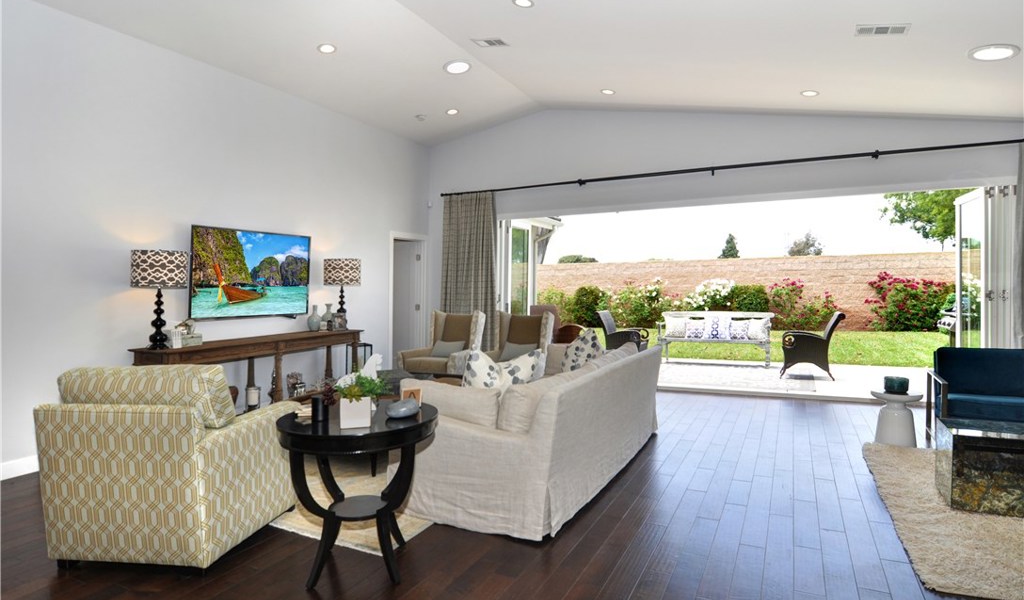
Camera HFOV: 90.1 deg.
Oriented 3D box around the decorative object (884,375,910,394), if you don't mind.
[{"bbox_3d":[3.173,0.708,4.220,0.165,0.130,0.165,1,2,37],"label":"decorative object"}]

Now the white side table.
[{"bbox_3d":[3.316,1.014,4.398,0.370,0.475,0.370,1,2,29],"label":"white side table"}]

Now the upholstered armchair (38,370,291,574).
[{"bbox_3d":[-1.814,0.819,2.828,0.860,0.950,0.800,0,2,10],"label":"upholstered armchair"}]

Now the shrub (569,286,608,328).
[{"bbox_3d":[2.304,0.172,15.200,1.200,1.300,1.150,1,2,29],"label":"shrub"}]

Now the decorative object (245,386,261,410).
[{"bbox_3d":[-2.554,0.981,5.032,0.140,0.250,0.140,1,2,29],"label":"decorative object"}]

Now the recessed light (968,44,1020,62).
[{"bbox_3d":[3.461,-1.778,3.662,0.300,0.040,0.300,13,8,28],"label":"recessed light"}]

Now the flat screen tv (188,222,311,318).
[{"bbox_3d":[-2.601,-0.265,5.209,0.070,0.830,1.310,6,5,29],"label":"flat screen tv"}]

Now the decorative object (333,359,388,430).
[{"bbox_3d":[-0.702,0.438,2.370,0.240,0.310,0.200,0,2,-17],"label":"decorative object"}]

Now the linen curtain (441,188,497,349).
[{"bbox_3d":[-0.666,-0.201,7.554,0.880,2.760,0.140,0,1,25],"label":"linen curtain"}]

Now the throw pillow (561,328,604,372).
[{"bbox_3d":[0.628,0.501,4.620,0.170,0.480,0.480,16,-27,-36],"label":"throw pillow"}]

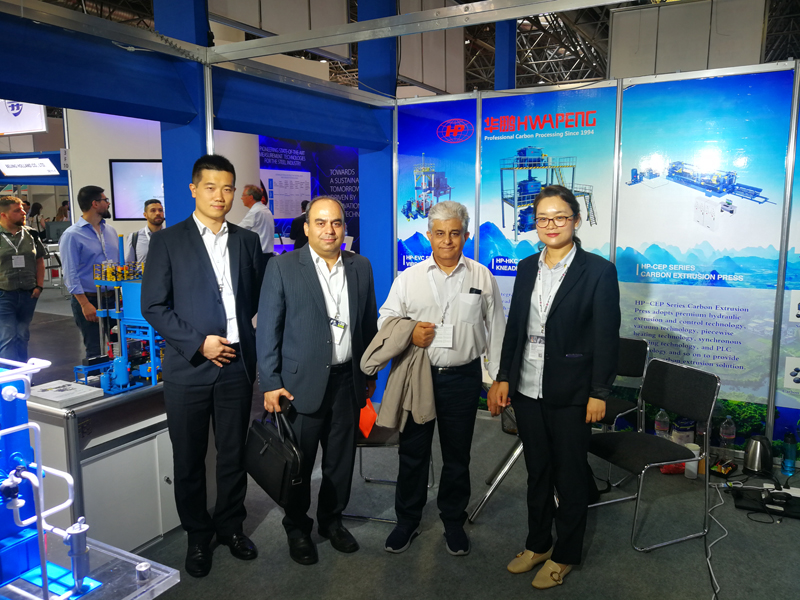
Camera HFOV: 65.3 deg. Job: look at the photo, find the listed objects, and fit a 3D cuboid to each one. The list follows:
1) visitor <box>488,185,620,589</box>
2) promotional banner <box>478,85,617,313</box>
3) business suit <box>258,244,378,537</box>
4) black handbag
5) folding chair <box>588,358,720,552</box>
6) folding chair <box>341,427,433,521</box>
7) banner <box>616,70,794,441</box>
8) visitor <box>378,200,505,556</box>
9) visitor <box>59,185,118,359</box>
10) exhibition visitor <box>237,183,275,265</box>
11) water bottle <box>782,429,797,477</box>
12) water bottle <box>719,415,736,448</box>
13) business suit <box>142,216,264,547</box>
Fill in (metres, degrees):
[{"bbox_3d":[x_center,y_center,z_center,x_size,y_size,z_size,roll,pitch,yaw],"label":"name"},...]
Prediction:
[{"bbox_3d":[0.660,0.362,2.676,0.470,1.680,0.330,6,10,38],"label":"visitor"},{"bbox_3d":[1.014,-0.277,4.487,0.960,2.330,0.020,4,9,29],"label":"promotional banner"},{"bbox_3d":[-0.385,0.446,2.954,0.540,1.420,0.320,-2,8,-13],"label":"business suit"},{"bbox_3d":[-0.589,0.706,2.881,0.090,0.350,0.380,-2,13,-43],"label":"black handbag"},{"bbox_3d":[1.257,0.758,3.211,0.520,0.810,0.490,-3,8,-20],"label":"folding chair"},{"bbox_3d":[-0.099,0.727,3.456,0.510,0.810,0.490,2,8,15],"label":"folding chair"},{"bbox_3d":[1.921,-0.210,4.101,0.975,2.390,0.030,4,9,27],"label":"banner"},{"bbox_3d":[0.190,0.356,2.940,0.580,1.630,0.370,1,8,6],"label":"visitor"},{"bbox_3d":[-2.140,0.108,4.372,0.360,1.800,0.520,4,9,28],"label":"visitor"},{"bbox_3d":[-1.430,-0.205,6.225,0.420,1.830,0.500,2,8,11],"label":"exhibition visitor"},{"bbox_3d":[2.408,0.940,3.850,0.080,0.280,0.080,4,9,27],"label":"water bottle"},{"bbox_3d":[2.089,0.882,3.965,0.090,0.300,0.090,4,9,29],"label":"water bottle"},{"bbox_3d":[-0.880,0.382,2.822,0.470,1.490,0.310,-5,9,-30],"label":"business suit"}]

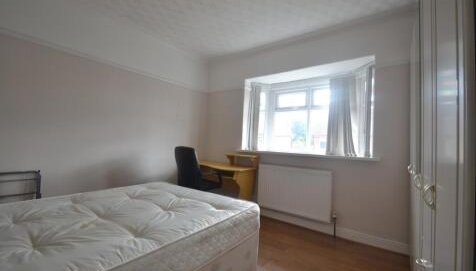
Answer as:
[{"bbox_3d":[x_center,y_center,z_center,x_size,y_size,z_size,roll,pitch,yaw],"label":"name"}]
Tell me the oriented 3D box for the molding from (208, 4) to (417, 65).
[{"bbox_3d":[0.616,-1.238,2.691,2.758,0.090,0.085,1,0,34],"label":"molding"}]

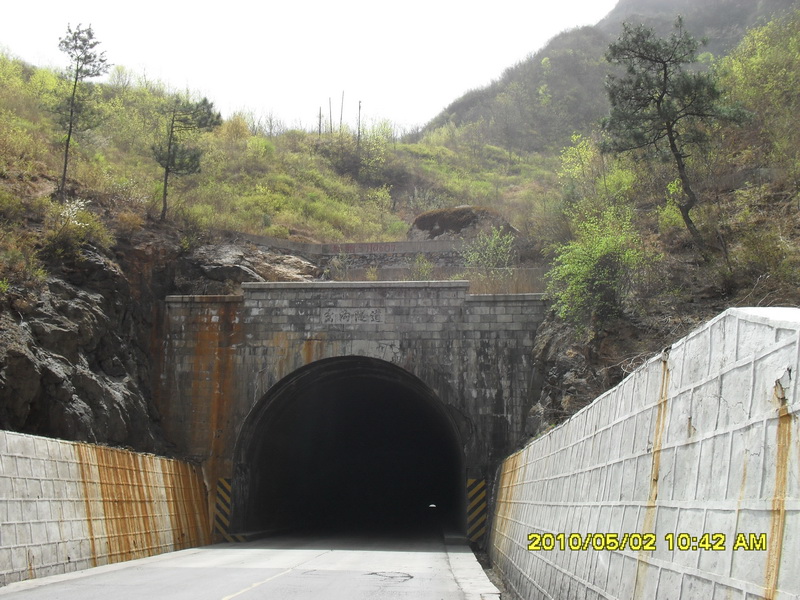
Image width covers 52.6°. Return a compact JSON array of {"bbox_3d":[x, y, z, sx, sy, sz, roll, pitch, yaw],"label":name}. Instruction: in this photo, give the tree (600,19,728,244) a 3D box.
[{"bbox_3d":[8.573,-5.565,26.120,4.070,8.110,4.070,0,-14,0],"label":"tree"}]

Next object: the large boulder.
[{"bbox_3d":[3.262,-3.900,42.503,5.840,2.150,4.090,0,-14,0],"label":"large boulder"}]

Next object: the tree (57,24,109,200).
[{"bbox_3d":[-12.678,-7.626,32.301,2.080,7.600,2.080,0,-14,0],"label":"tree"}]

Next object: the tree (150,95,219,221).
[{"bbox_3d":[-9.817,-6.585,37.195,3.130,6.100,3.130,0,-14,0],"label":"tree"}]

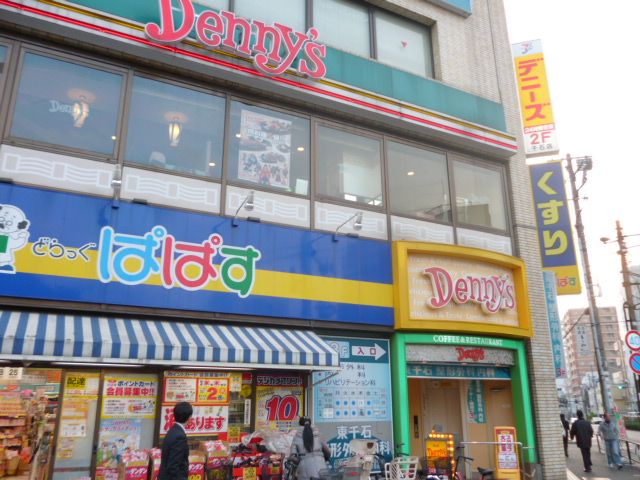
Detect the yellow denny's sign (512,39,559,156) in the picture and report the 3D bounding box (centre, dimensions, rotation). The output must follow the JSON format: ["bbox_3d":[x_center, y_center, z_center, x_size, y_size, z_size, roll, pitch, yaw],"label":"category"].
[{"bbox_3d":[6.048,-4.004,14.605,0.850,3.580,0.250,-6,-18,17],"label":"yellow denny's sign"}]

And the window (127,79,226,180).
[{"bbox_3d":[-2.683,-2.094,9.772,1.790,1.780,0.100,8,-19,-24],"label":"window"}]

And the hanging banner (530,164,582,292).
[{"bbox_3d":[6.077,-0.305,13.434,0.870,3.580,0.250,-6,-18,17],"label":"hanging banner"}]

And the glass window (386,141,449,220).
[{"bbox_3d":[2.210,-1.261,11.540,1.650,1.707,0.100,8,-19,-25],"label":"glass window"}]

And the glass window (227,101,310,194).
[{"bbox_3d":[-0.987,-1.745,10.008,1.743,1.687,0.100,8,-19,-25],"label":"glass window"}]

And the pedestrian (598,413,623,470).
[{"bbox_3d":[9.424,6.556,16.921,0.580,1.700,0.420,-7,-19,22],"label":"pedestrian"}]

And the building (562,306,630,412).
[{"bbox_3d":[103.316,44.688,194.773,16.000,34.500,18.000,-5,-18,16],"label":"building"}]

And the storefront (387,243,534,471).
[{"bbox_3d":[2.907,2.523,10.534,3.650,4.700,0.900,8,-19,-25],"label":"storefront"}]

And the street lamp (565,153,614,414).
[{"bbox_3d":[10.378,2.077,20.034,0.420,11.818,0.420,-9,-20,26],"label":"street lamp"}]

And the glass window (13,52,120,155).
[{"bbox_3d":[-4.345,-2.342,9.011,1.620,1.650,0.100,8,-19,-24],"label":"glass window"}]

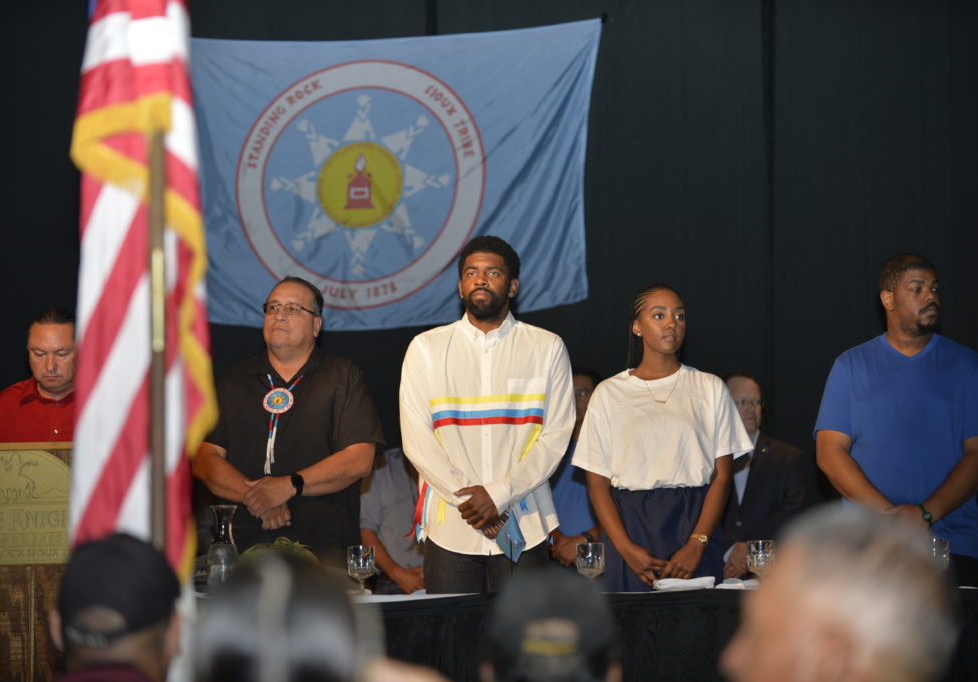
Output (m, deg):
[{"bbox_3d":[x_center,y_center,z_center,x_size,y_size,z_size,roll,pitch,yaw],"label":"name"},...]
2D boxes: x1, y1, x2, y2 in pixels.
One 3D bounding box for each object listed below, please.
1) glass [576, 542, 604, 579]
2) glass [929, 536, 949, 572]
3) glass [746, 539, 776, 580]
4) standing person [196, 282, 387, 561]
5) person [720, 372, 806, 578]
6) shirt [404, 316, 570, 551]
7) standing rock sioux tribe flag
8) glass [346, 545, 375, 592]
[{"bbox_3d":[0.315,0.699,9.650,0.084,0.150,0.084,-1,-4,0],"label":"glass"},{"bbox_3d":[1.376,0.683,9.650,0.084,0.150,0.084,-1,-4,0],"label":"glass"},{"bbox_3d":[0.839,0.690,9.650,0.084,0.150,0.084,-1,-4,0],"label":"glass"},{"bbox_3d":[-0.649,0.672,10.080,0.620,1.760,0.420,-1,-4,8],"label":"standing person"},{"bbox_3d":[0.989,1.005,12.250,0.540,1.750,0.340,-1,-4,5],"label":"person"},{"bbox_3d":[-0.005,0.298,10.080,0.570,0.785,0.350,-1,-4,0],"label":"shirt"},{"bbox_3d":[-0.512,-0.671,12.750,1.880,1.240,0.080,-1,-4,0],"label":"standing rock sioux tribe flag"},{"bbox_3d":[-0.393,0.707,9.650,0.084,0.150,0.084,-1,-4,0],"label":"glass"}]

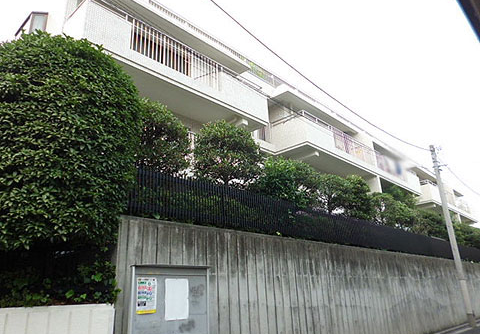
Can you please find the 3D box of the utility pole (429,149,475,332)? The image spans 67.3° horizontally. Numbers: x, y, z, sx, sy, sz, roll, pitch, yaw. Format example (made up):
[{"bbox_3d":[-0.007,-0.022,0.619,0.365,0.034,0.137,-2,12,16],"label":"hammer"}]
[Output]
[{"bbox_3d":[7.997,2.351,13.653,0.280,6.815,0.280,16,-26,-43],"label":"utility pole"}]

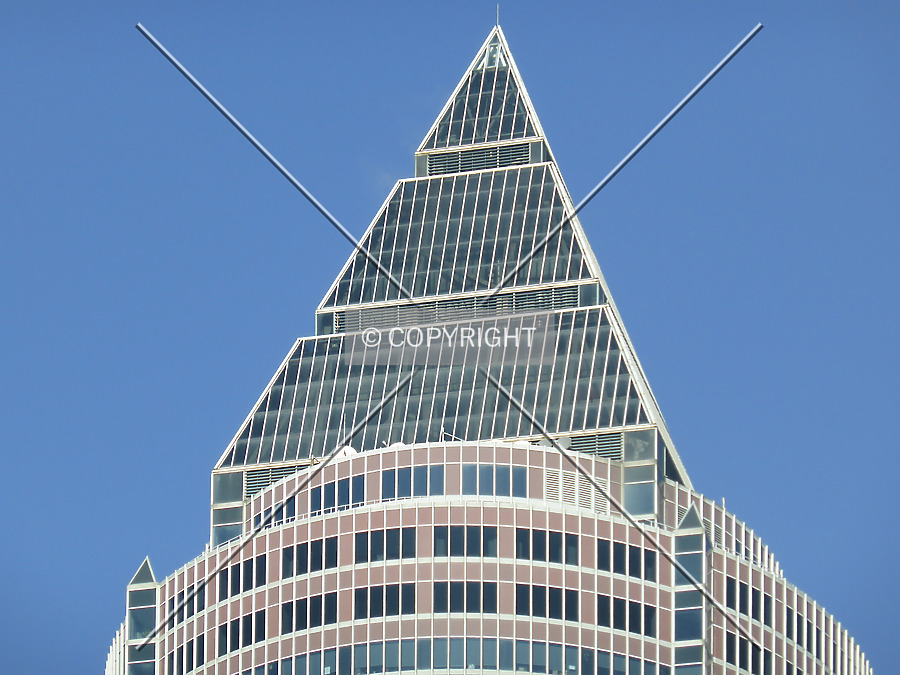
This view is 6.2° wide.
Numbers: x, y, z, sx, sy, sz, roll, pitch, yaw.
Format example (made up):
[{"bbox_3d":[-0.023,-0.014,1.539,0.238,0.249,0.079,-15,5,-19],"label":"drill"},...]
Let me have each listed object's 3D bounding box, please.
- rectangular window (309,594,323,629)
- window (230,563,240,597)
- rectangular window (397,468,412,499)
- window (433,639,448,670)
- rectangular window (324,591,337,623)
[{"bbox_3d":[-7.031,14.323,432.209,0.720,1.800,0.150,-12,-35,21],"label":"rectangular window"},{"bbox_3d":[-11.246,12.703,433.459,0.770,1.850,0.120,-24,-39,35],"label":"window"},{"bbox_3d":[-2.349,7.484,426.758,0.720,1.830,0.100,-8,-32,15],"label":"rectangular window"},{"bbox_3d":[-0.493,16.440,428.793,0.780,1.800,0.150,-2,-33,5],"label":"window"},{"bbox_3d":[-7.151,16.217,494.775,0.860,2.120,0.150,-11,-31,21],"label":"rectangular window"}]

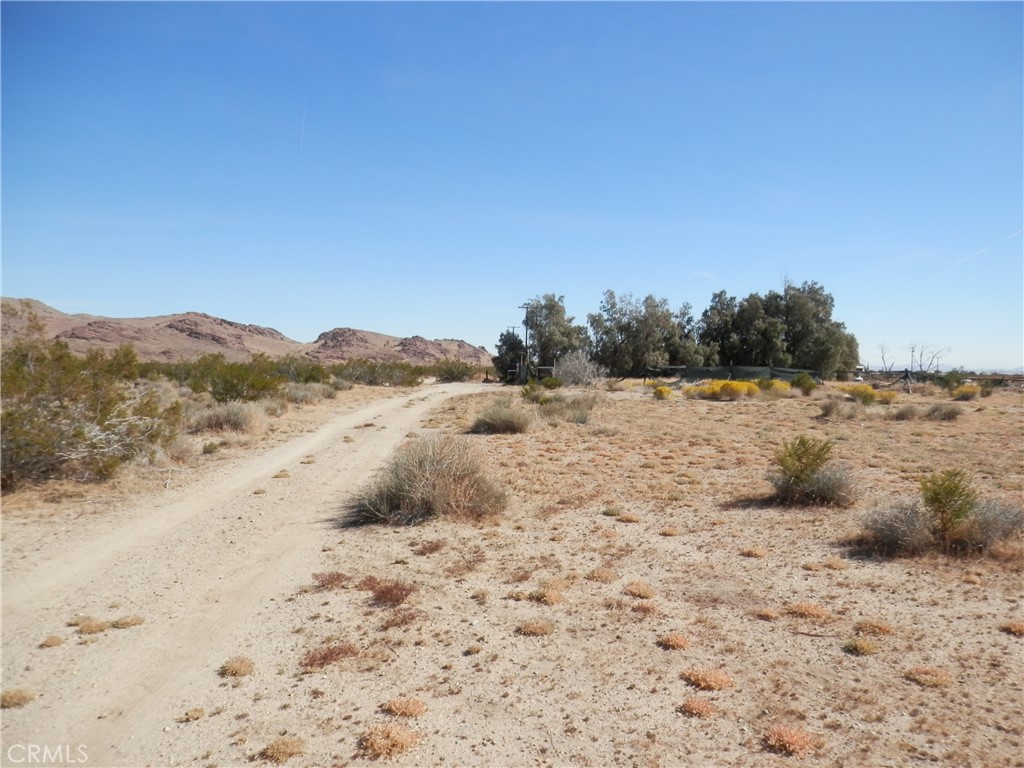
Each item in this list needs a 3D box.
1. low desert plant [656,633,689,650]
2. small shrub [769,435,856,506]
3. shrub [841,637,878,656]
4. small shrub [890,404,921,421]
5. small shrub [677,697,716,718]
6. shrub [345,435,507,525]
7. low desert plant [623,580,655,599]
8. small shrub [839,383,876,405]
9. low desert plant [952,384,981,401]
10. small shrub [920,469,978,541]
[{"bbox_3d":[0.937,1.485,4.293,0.172,0.073,0.134,0,1,0],"label":"low desert plant"},{"bbox_3d":[3.678,1.026,9.050,1.063,0.818,0.904,0,1,0],"label":"small shrub"},{"bbox_3d":[1.967,1.465,4.175,0.189,0.085,0.160,0,1,0],"label":"shrub"},{"bbox_3d":[13.212,0.945,24.832,0.919,0.512,0.781,0,1,0],"label":"small shrub"},{"bbox_3d":[0.870,1.507,3.468,0.175,0.061,0.136,0,1,0],"label":"small shrub"},{"bbox_3d":[-0.981,1.018,8.552,1.834,0.853,1.651,0,1,0],"label":"shrub"},{"bbox_3d":[0.897,1.440,5.244,0.225,0.105,0.191,0,1,0],"label":"low desert plant"},{"bbox_3d":[16.608,0.464,35.554,1.684,0.975,1.516,0,1,0],"label":"small shrub"},{"bbox_3d":[24.577,0.448,40.079,1.424,0.842,1.281,0,1,0],"label":"low desert plant"},{"bbox_3d":[4.146,1.133,7.006,0.531,0.666,0.478,0,1,0],"label":"small shrub"}]

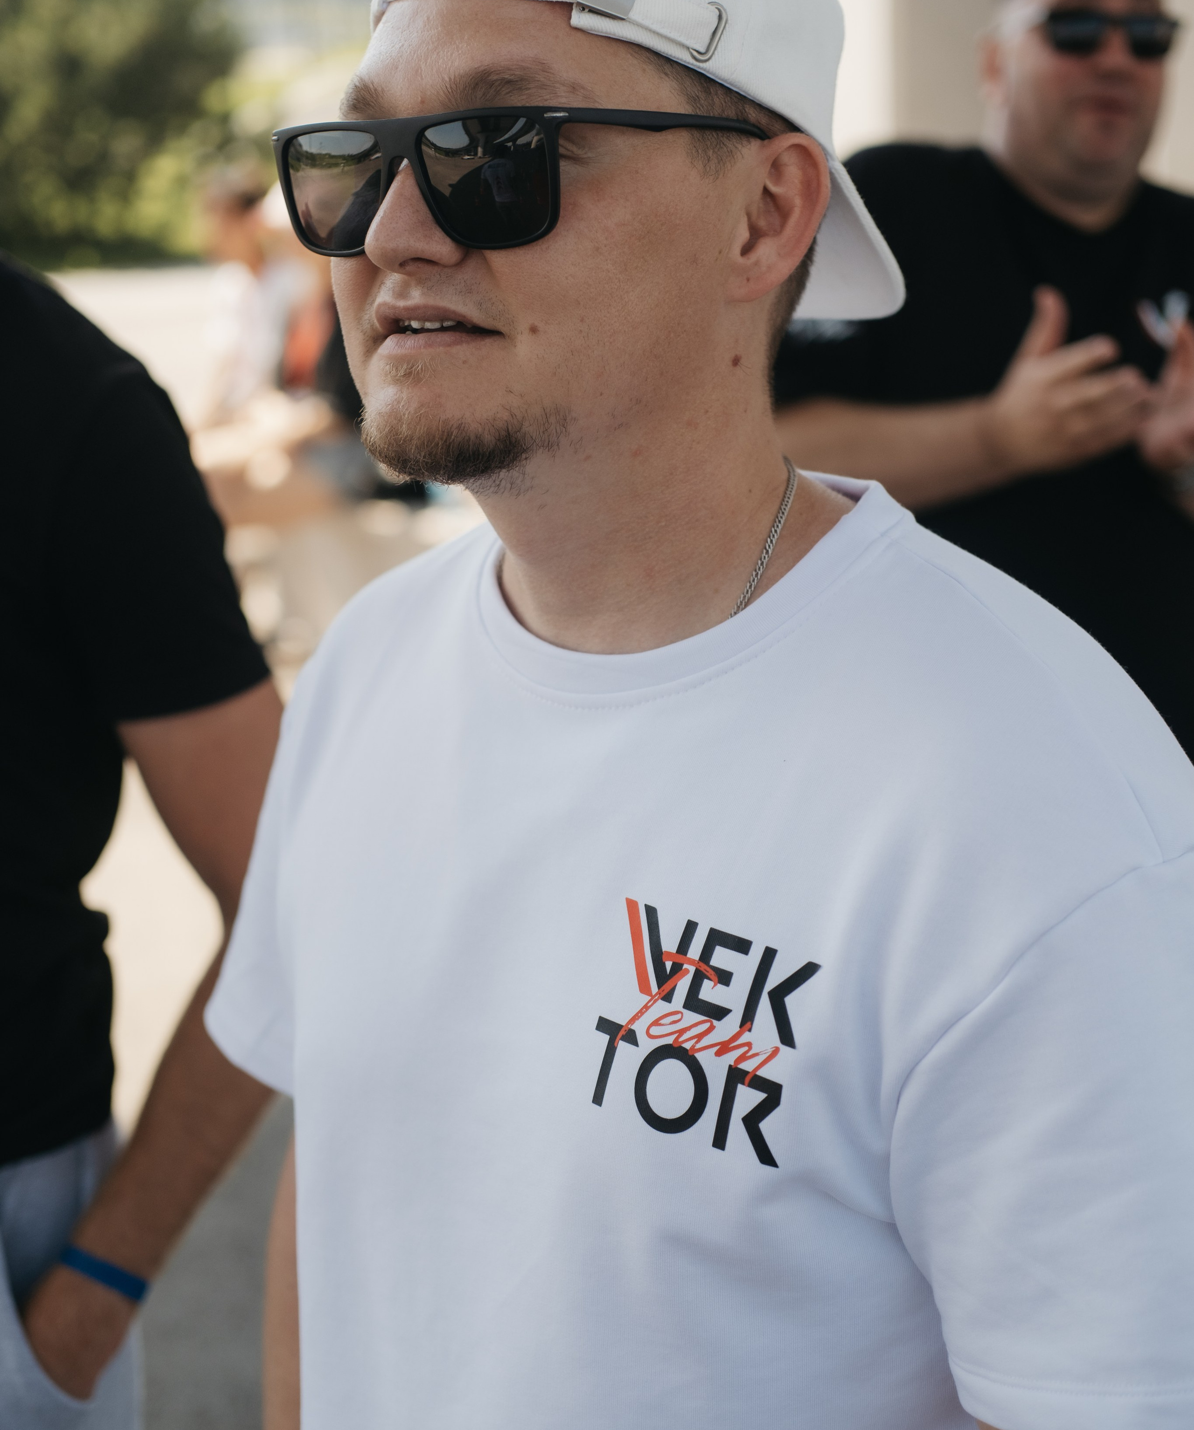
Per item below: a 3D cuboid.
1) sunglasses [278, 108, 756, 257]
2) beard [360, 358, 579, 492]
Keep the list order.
[{"bbox_3d":[-0.022,-0.196,0.997,0.149,0.050,0.150,8,9,43],"label":"sunglasses"},{"bbox_3d":[-0.056,-0.108,0.974,0.098,0.048,0.050,8,9,43],"label":"beard"}]

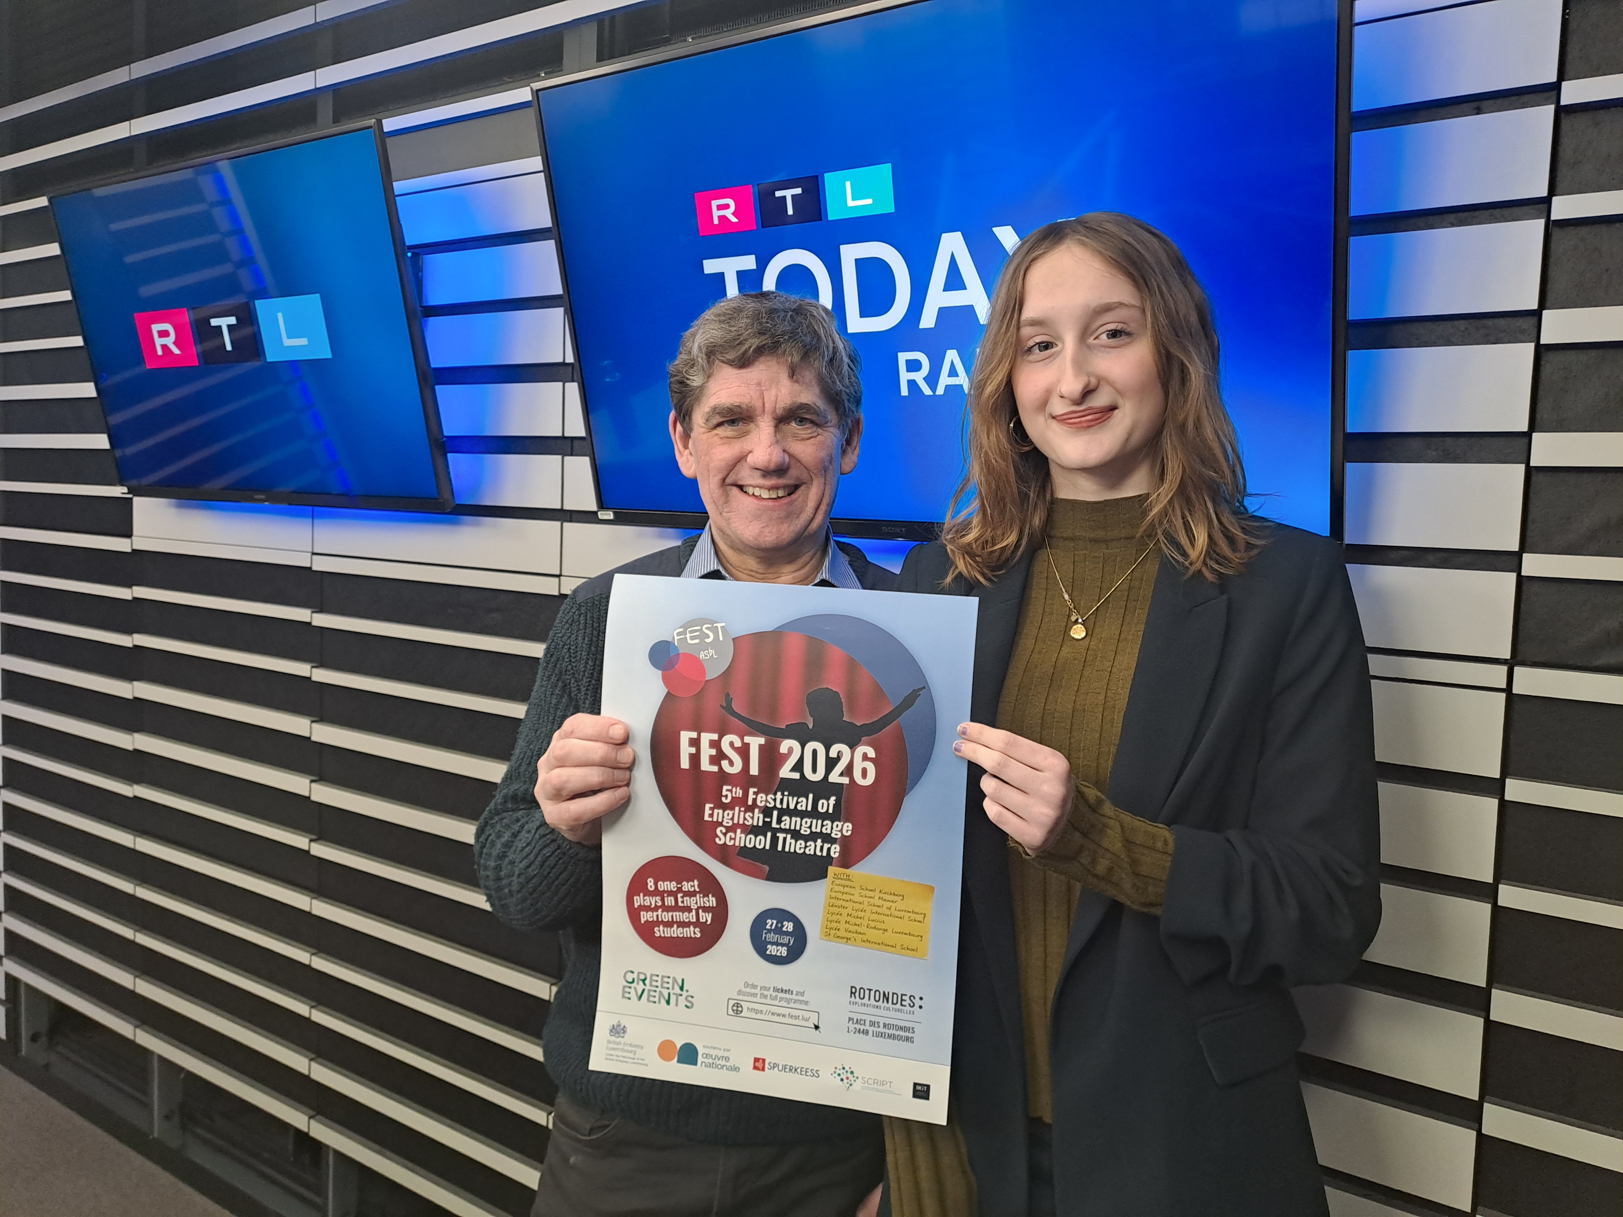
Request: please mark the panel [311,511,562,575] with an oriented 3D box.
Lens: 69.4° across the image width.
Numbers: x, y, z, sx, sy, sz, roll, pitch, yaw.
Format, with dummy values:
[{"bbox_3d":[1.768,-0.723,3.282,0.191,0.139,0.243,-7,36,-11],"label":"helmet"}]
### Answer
[{"bbox_3d":[-0.629,-0.115,1.938,0.617,0.080,0.018,5,5,33],"label":"panel"}]

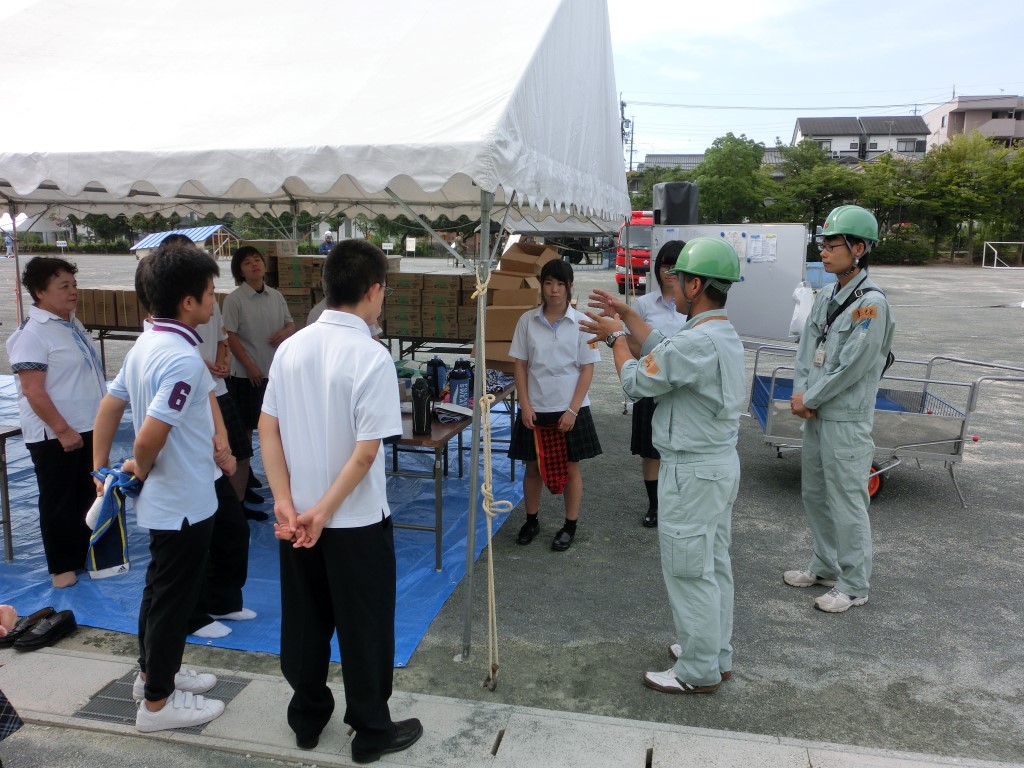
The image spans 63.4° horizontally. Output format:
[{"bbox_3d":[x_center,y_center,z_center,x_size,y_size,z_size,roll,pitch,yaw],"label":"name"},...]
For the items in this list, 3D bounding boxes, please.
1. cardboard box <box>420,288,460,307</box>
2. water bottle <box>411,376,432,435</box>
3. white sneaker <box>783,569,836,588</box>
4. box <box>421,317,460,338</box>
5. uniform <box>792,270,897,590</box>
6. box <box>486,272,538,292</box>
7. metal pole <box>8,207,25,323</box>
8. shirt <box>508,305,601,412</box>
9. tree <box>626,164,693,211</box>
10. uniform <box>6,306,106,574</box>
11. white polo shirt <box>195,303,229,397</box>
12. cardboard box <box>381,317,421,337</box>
[{"bbox_3d":[-0.724,-0.946,9.023,0.405,0.172,0.370,3,10,13],"label":"cardboard box"},{"bbox_3d":[-0.477,0.106,4.341,0.100,0.300,0.100,0,10,0],"label":"water bottle"},{"bbox_3d":[1.557,0.984,4.326,0.285,0.110,0.105,-1,10,-6],"label":"white sneaker"},{"bbox_3d":[-0.664,-0.566,8.392,0.365,0.155,0.370,2,11,11],"label":"box"},{"bbox_3d":[1.541,0.243,3.897,0.320,1.510,0.480,-3,11,-16],"label":"uniform"},{"bbox_3d":[0.011,-0.751,6.218,0.380,0.180,0.310,-1,11,-3],"label":"box"},{"bbox_3d":[-5.948,-1.070,10.023,0.045,2.080,0.045,3,10,13],"label":"metal pole"},{"bbox_3d":[0.227,-0.137,4.585,0.500,0.600,0.260,2,11,12],"label":"shirt"},{"bbox_3d":[11.216,-13.245,64.671,5.800,7.550,5.800,0,10,0],"label":"tree"},{"bbox_3d":[-2.196,0.295,4.001,0.380,1.340,0.450,2,10,8],"label":"uniform"},{"bbox_3d":[-1.864,-0.195,4.924,0.480,0.630,0.280,-5,12,-30],"label":"white polo shirt"},{"bbox_3d":[-1.058,-0.594,8.614,0.380,0.153,0.400,2,10,10],"label":"cardboard box"}]

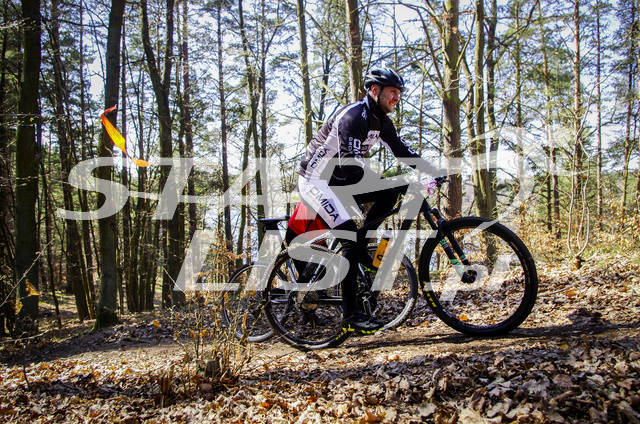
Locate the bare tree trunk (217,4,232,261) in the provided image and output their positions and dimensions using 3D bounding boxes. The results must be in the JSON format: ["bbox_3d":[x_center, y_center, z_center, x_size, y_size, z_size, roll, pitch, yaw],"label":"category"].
[{"bbox_3d":[-3.296,-2.755,19.000,0.270,9.200,0.270,-2,1,0],"label":"bare tree trunk"}]

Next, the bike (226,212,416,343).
[{"bbox_3d":[-0.096,0.510,4.540,1.790,1.030,0.650,-12,-4,24],"label":"bike"}]

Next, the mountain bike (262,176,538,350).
[{"bbox_3d":[0.437,0.345,3.640,1.850,1.030,0.700,-11,-3,20],"label":"mountain bike"}]

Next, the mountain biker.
[{"bbox_3d":[0.267,-0.075,3.690,0.920,1.730,0.580,1,2,21],"label":"mountain biker"}]

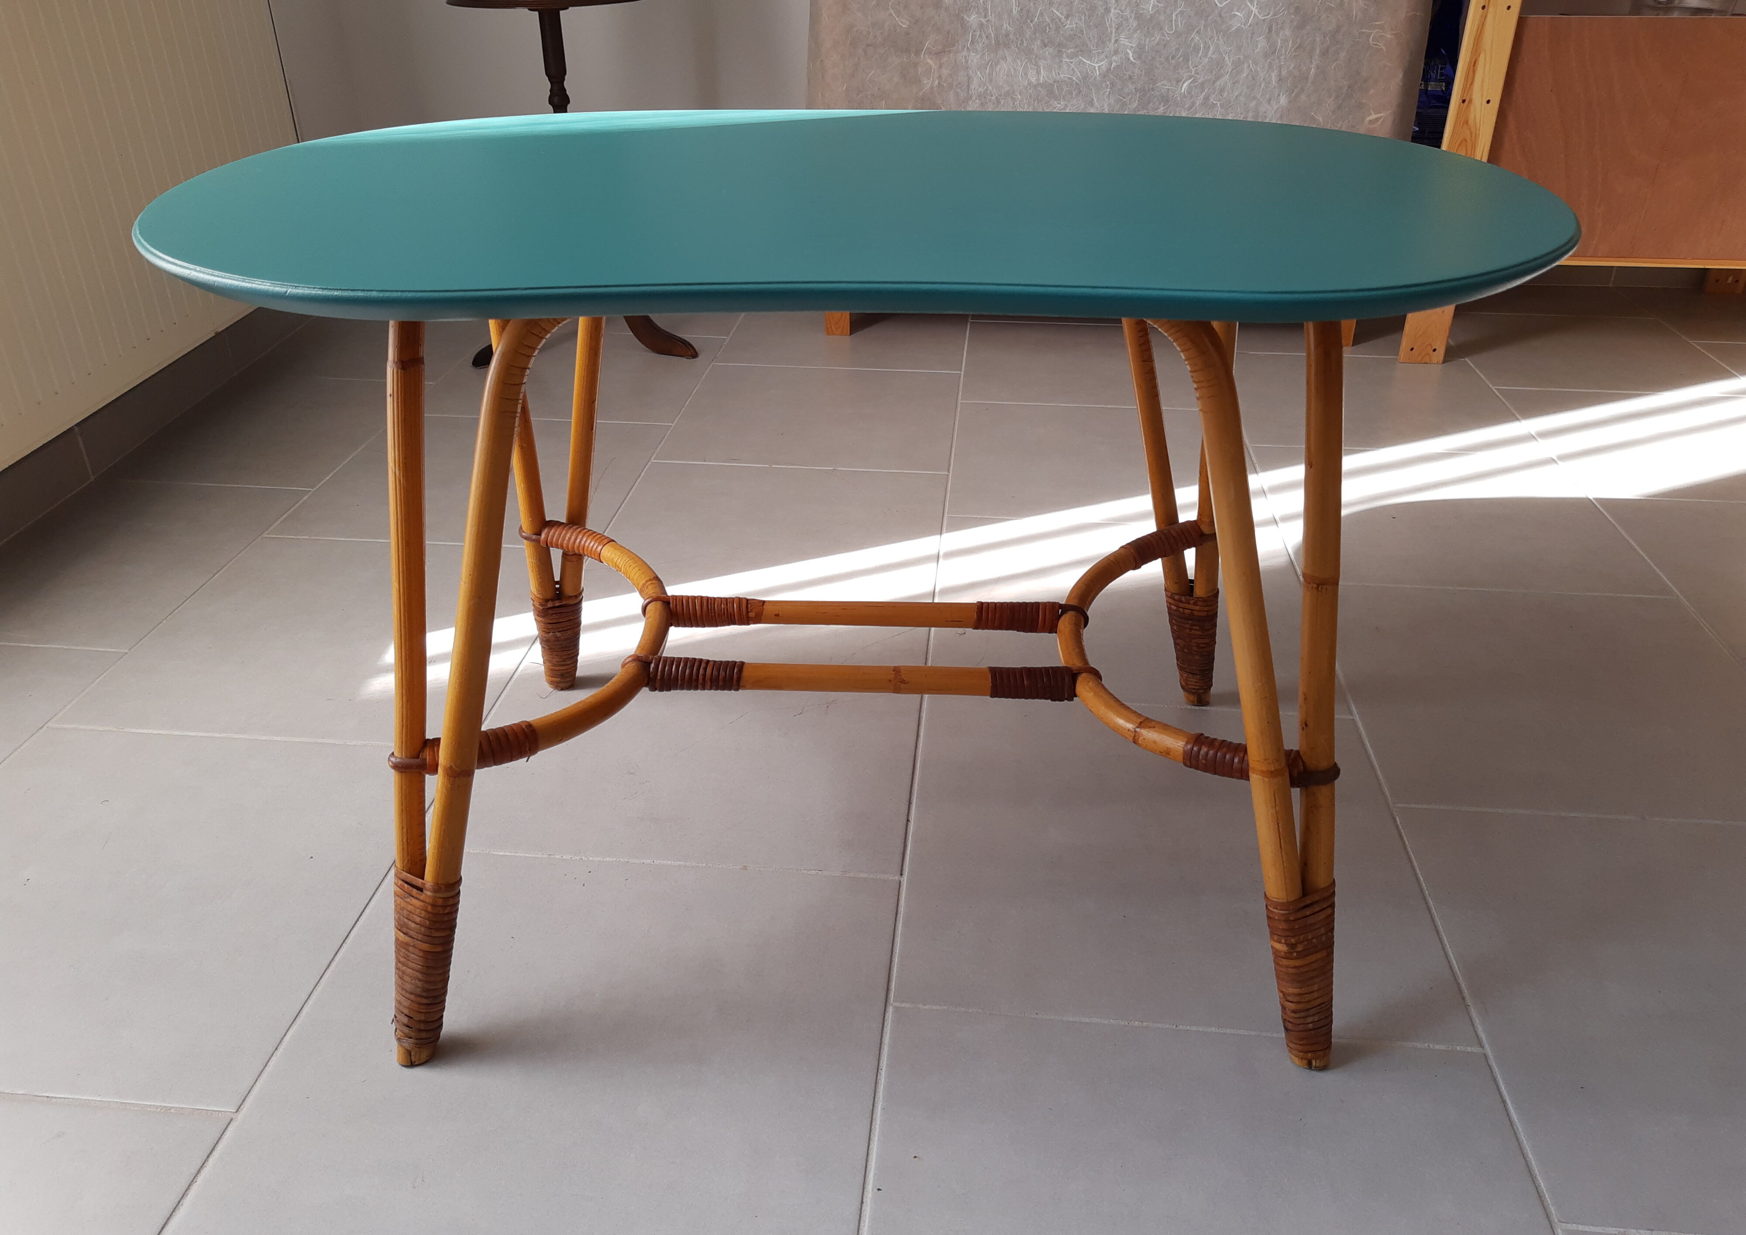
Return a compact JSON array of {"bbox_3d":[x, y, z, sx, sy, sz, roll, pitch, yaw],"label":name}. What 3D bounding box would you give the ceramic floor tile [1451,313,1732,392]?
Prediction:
[{"bbox_3d":[1.314,-0.489,2.435,0.449,0.010,0.449,3,30,5],"label":"ceramic floor tile"}]

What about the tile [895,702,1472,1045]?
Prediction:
[{"bbox_3d":[0.261,0.209,1.207,0.449,0.010,0.449,3,30,5],"label":"tile"}]

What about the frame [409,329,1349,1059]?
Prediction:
[{"bbox_3d":[-0.005,-0.036,1.066,0.700,0.556,0.527,1,30,1],"label":"frame"}]

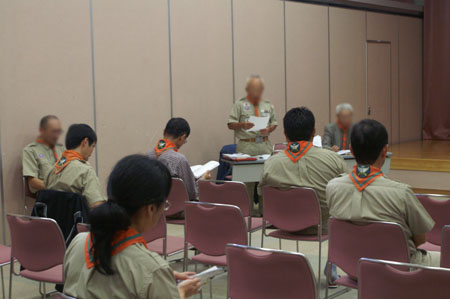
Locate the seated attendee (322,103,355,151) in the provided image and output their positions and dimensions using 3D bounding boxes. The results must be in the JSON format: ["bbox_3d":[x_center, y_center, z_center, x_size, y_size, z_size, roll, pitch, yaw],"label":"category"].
[{"bbox_3d":[1.443,0.110,8.937,0.520,1.300,0.750,-1,4,-2],"label":"seated attendee"}]

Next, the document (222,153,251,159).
[{"bbox_3d":[0.129,0.070,8.430,0.310,0.030,0.240,-2,4,-11],"label":"document"}]

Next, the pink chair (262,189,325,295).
[{"bbox_3d":[0.591,0.618,5.414,0.470,0.780,0.540,1,5,35],"label":"pink chair"}]

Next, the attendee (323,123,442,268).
[{"bbox_3d":[0.893,0.460,4.062,0.580,1.270,0.760,1,5,34],"label":"attendee"}]

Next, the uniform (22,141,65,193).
[{"bbox_3d":[-1.501,0.193,6.380,0.280,0.570,0.460,3,6,44],"label":"uniform"}]

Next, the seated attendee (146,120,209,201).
[{"bbox_3d":[-0.254,0.358,6.187,0.500,1.231,0.780,2,5,42],"label":"seated attendee"}]

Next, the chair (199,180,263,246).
[{"bbox_3d":[0.102,0.624,6.015,0.500,0.780,0.520,2,5,36],"label":"chair"}]

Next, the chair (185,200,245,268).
[{"bbox_3d":[0.047,0.713,4.867,0.500,0.780,0.520,2,5,36],"label":"chair"}]

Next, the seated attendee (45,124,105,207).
[{"bbox_3d":[-0.913,0.427,5.463,0.500,1.224,0.760,2,5,42],"label":"seated attendee"}]

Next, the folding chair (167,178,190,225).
[{"bbox_3d":[-0.339,0.588,6.148,0.470,0.780,0.540,1,5,35],"label":"folding chair"}]

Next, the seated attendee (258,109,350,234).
[{"bbox_3d":[0.656,0.346,5.482,0.580,1.310,0.760,1,5,28],"label":"seated attendee"}]

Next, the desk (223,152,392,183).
[{"bbox_3d":[0.925,0.428,8.495,1.820,0.710,0.500,-2,4,-15],"label":"desk"}]

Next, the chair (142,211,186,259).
[{"bbox_3d":[-0.484,0.697,5.236,0.500,0.780,0.520,2,5,36],"label":"chair"}]

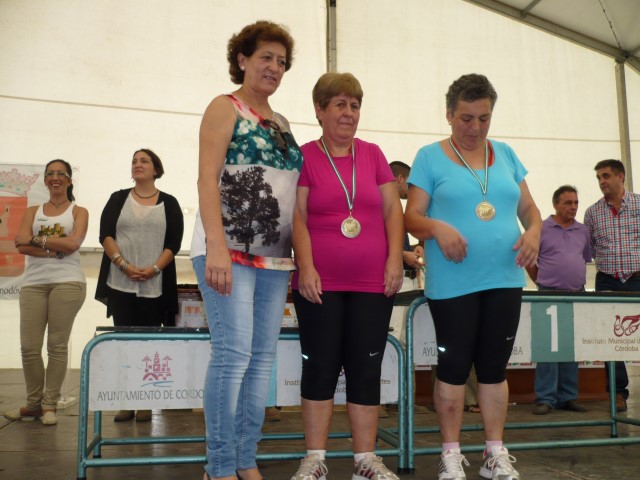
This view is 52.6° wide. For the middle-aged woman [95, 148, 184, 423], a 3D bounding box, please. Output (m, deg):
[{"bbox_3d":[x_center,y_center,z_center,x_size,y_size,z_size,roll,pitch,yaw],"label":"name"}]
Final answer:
[{"bbox_3d":[-1.101,0.250,3.968,0.540,1.660,0.360,0,-7,-3],"label":"middle-aged woman"}]

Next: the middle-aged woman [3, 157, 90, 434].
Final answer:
[{"bbox_3d":[-1.699,0.289,4.064,0.490,1.636,0.400,0,-7,-2],"label":"middle-aged woman"}]

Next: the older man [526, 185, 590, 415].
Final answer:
[{"bbox_3d":[1.660,0.390,4.485,0.500,1.560,0.340,0,-7,-3],"label":"older man"}]

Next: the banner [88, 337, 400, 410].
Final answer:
[{"bbox_3d":[-0.272,0.515,2.512,1.198,0.261,0.030,1,-7,-8],"label":"banner"}]

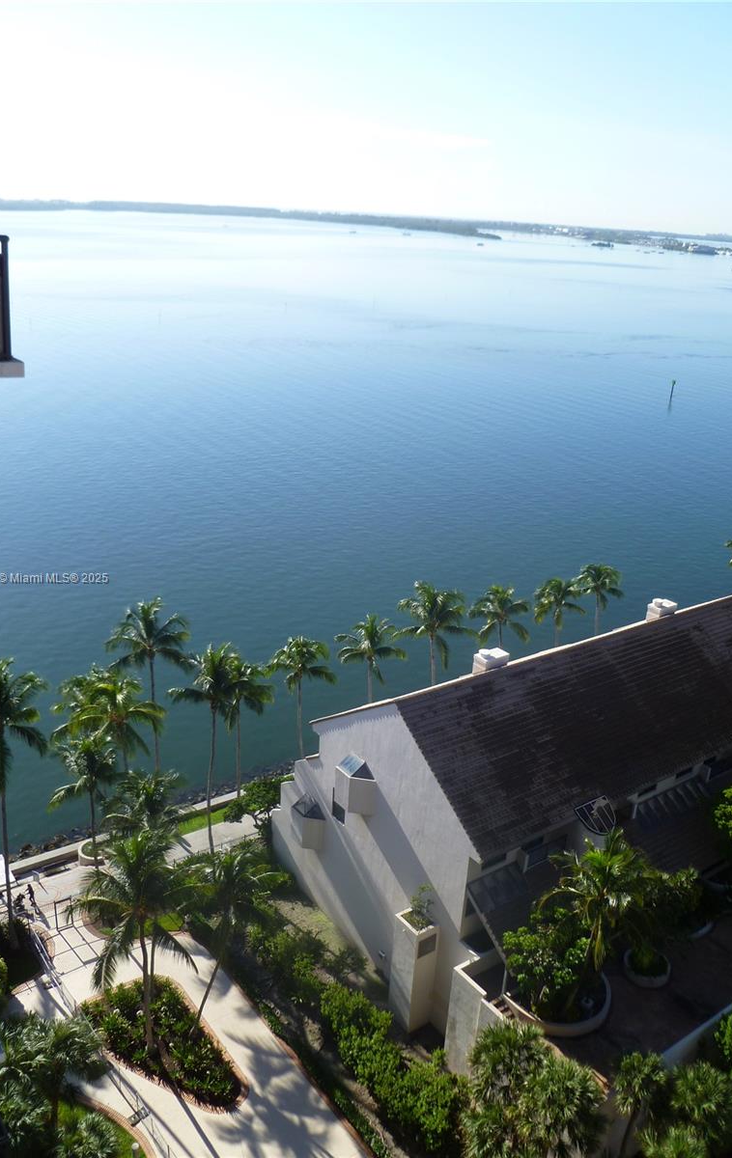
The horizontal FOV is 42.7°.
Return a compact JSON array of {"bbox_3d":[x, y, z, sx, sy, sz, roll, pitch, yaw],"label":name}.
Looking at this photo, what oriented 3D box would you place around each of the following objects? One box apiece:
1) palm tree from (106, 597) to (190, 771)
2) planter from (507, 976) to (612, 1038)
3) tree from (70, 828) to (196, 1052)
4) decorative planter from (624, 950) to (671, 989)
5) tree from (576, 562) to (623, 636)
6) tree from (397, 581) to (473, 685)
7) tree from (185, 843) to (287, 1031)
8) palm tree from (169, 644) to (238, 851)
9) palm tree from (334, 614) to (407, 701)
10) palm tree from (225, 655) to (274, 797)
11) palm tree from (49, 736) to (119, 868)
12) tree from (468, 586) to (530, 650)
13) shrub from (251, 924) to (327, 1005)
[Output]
[{"bbox_3d":[-14.860,10.284,65.232,5.740,18.560,5.740,3,21,0],"label":"palm tree"},{"bbox_3d":[10.088,21.792,49.408,5.400,0.780,5.200,3,21,0],"label":"planter"},{"bbox_3d":[-11.549,18.826,47.881,6.180,13.570,6.180,3,21,0],"label":"tree"},{"bbox_3d":[15.419,21.278,51.422,2.600,0.740,2.600,3,21,0],"label":"decorative planter"},{"bbox_3d":[22.048,5.100,91.096,5.000,12.810,5.000,3,21,0],"label":"tree"},{"bbox_3d":[5.529,7.648,79.431,6.290,15.020,6.290,3,21,0],"label":"tree"},{"bbox_3d":[-7.449,19.795,51.986,5.890,11.020,5.890,3,21,0],"label":"tree"},{"bbox_3d":[-10.704,11.954,62.811,4.380,15.740,4.380,3,21,0],"label":"palm tree"},{"bbox_3d":[0.153,9.465,76.190,5.860,13.500,5.860,3,21,0],"label":"palm tree"},{"bbox_3d":[-8.784,11.701,68.302,3.850,12.430,3.850,3,21,0],"label":"palm tree"},{"bbox_3d":[-17.609,15.247,59.705,4.330,11.260,4.330,3,21,0],"label":"palm tree"},{"bbox_3d":[11.630,7.121,84.063,5.450,13.200,5.450,3,21,0],"label":"tree"},{"bbox_3d":[-4.736,23.179,56.775,2.500,1.500,3.700,-12,26,-33],"label":"shrub"}]

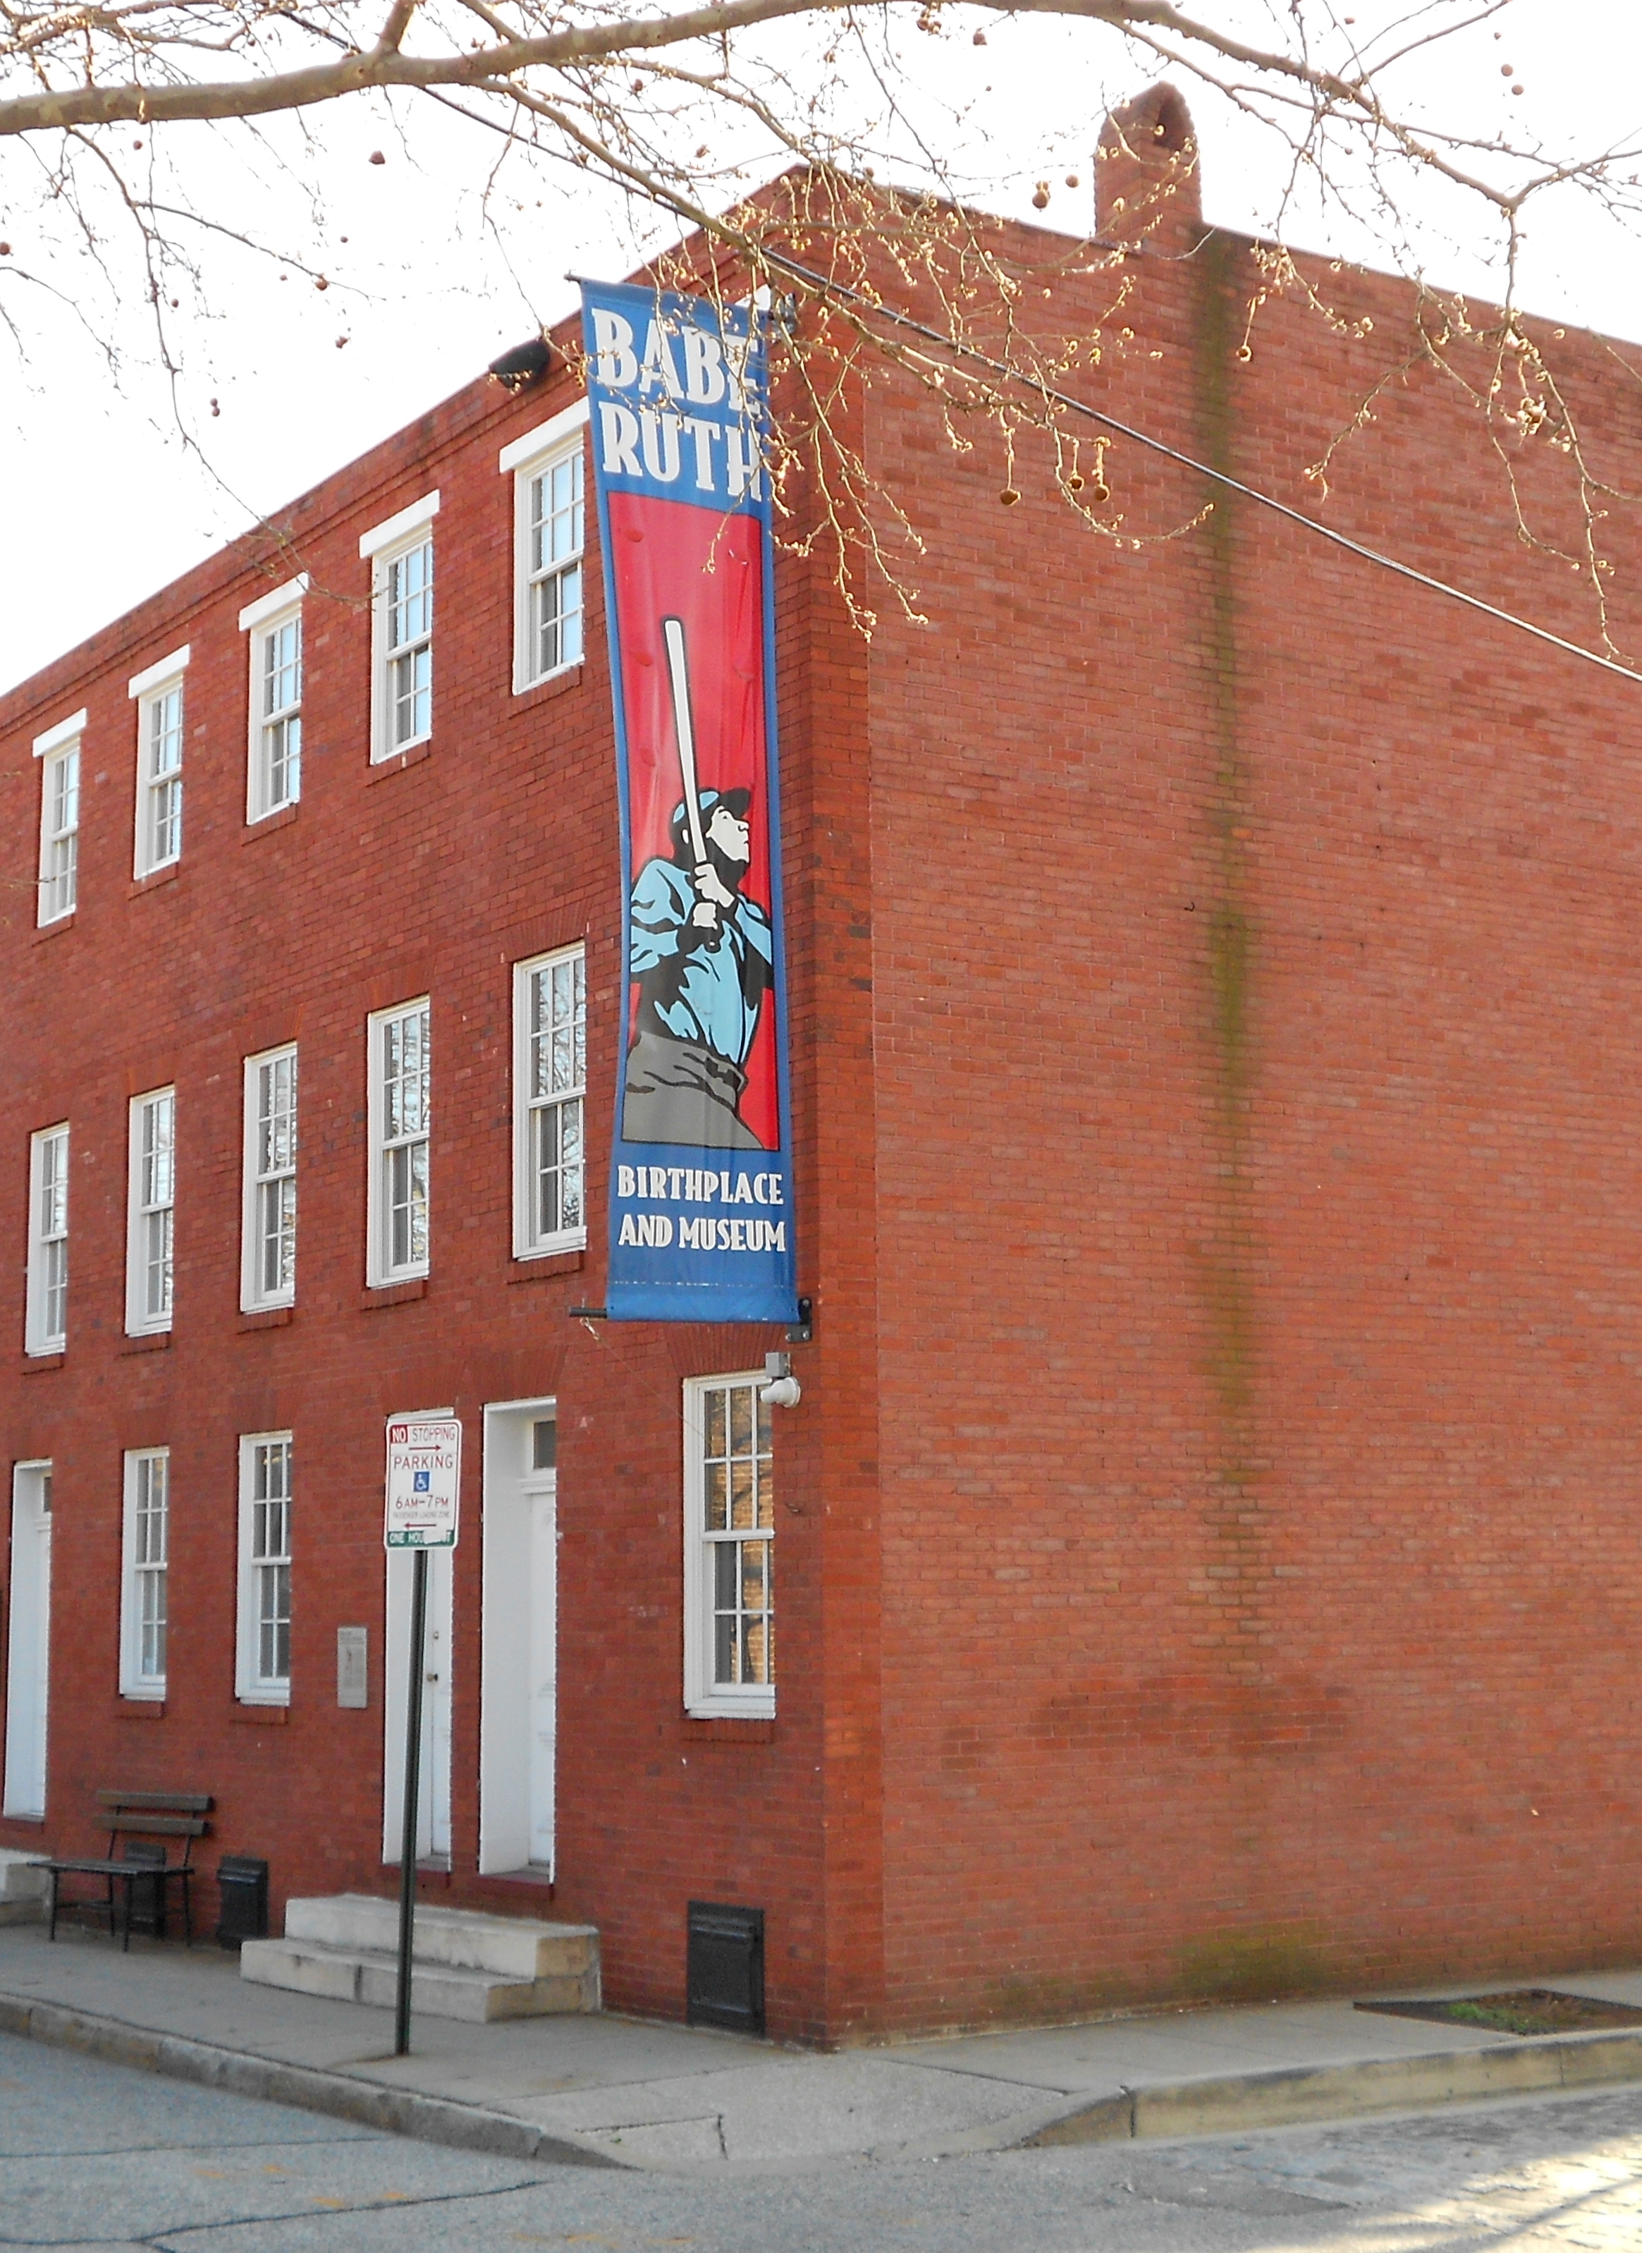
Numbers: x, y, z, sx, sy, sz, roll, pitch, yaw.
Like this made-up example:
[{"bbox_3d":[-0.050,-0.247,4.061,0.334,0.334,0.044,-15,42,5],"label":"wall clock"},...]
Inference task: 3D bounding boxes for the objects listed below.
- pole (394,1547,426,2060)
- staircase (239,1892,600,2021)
[{"bbox_3d":[-1.838,2.869,14.528,0.060,2.550,0.050,7,-10,-34],"label":"pole"},{"bbox_3d":[-2.149,4.346,16.800,0.660,0.430,2.900,5,-11,-34],"label":"staircase"}]

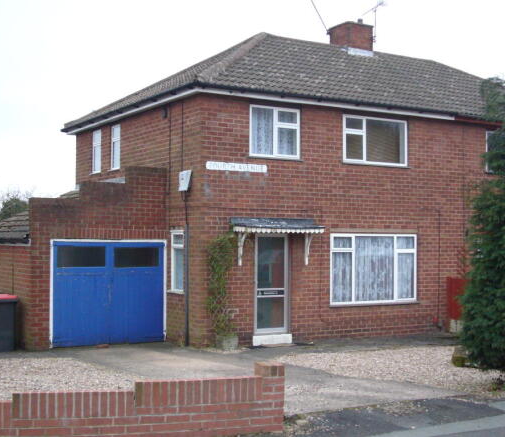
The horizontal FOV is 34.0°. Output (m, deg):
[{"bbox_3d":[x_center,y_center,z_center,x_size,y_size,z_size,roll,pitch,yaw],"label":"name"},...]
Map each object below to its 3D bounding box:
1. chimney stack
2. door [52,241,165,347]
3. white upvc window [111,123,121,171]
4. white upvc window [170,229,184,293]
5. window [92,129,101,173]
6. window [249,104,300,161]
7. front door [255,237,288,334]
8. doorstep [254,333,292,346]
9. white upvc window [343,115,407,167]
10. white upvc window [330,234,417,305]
[{"bbox_3d":[2.624,-4.713,21.747,0.830,0.789,0.816,1,-2,-32],"label":"chimney stack"},{"bbox_3d":[-2.743,1.415,15.915,2.360,2.020,0.090,1,-2,-32],"label":"door"},{"bbox_3d":[-3.137,-1.636,19.066,0.100,1.034,0.626,1,-2,-32],"label":"white upvc window"},{"bbox_3d":[-1.466,0.857,16.271,0.100,1.156,0.626,1,-2,-32],"label":"white upvc window"},{"bbox_3d":[-3.772,-1.621,20.096,0.100,1.034,0.626,1,-2,-32],"label":"window"},{"bbox_3d":[0.451,-1.700,16.358,1.197,1.013,0.100,1,-2,-32],"label":"window"},{"bbox_3d":[0.385,1.271,16.314,0.843,1.999,0.090,1,-2,-32],"label":"front door"},{"bbox_3d":[0.393,2.383,16.160,0.911,0.190,0.260,1,-2,-32],"label":"doorstep"},{"bbox_3d":[2.650,-1.648,17.713,1.788,1.020,0.100,1,-2,-32],"label":"white upvc window"},{"bbox_3d":[2.620,1.071,17.619,2.394,1.469,0.100,1,-2,-32],"label":"white upvc window"}]

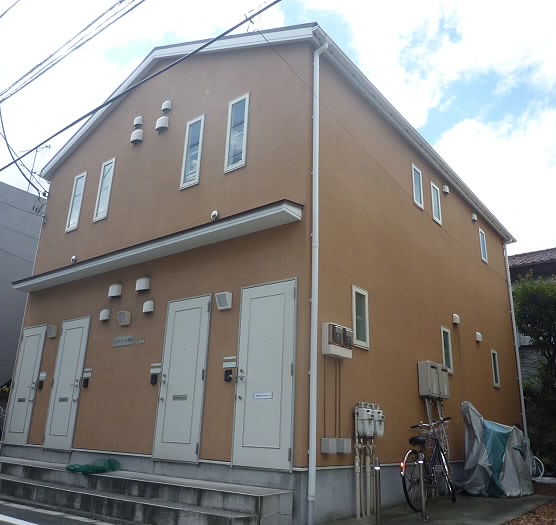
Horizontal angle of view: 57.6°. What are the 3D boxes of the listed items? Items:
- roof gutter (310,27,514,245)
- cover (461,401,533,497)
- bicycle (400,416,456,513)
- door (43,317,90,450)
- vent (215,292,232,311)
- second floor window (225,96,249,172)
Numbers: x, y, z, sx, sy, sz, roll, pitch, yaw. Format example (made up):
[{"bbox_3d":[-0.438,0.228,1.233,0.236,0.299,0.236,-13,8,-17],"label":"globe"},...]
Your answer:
[{"bbox_3d":[3.292,-1.671,9.683,0.130,0.130,9.150,-12,-23,36],"label":"roof gutter"},{"bbox_3d":[3.337,2.875,7.838,0.850,1.270,1.500,-12,-23,36],"label":"cover"},{"bbox_3d":[1.879,2.476,6.304,0.570,1.040,1.800,-12,-23,36],"label":"bicycle"},{"bbox_3d":[-3.370,1.912,8.089,0.832,2.046,0.090,-12,-23,36],"label":"door"},{"bbox_3d":[-0.671,0.488,6.275,0.185,0.200,0.100,-12,-23,36],"label":"vent"},{"bbox_3d":[-0.566,-1.820,7.080,0.374,1.174,0.080,-12,-23,36],"label":"second floor window"}]

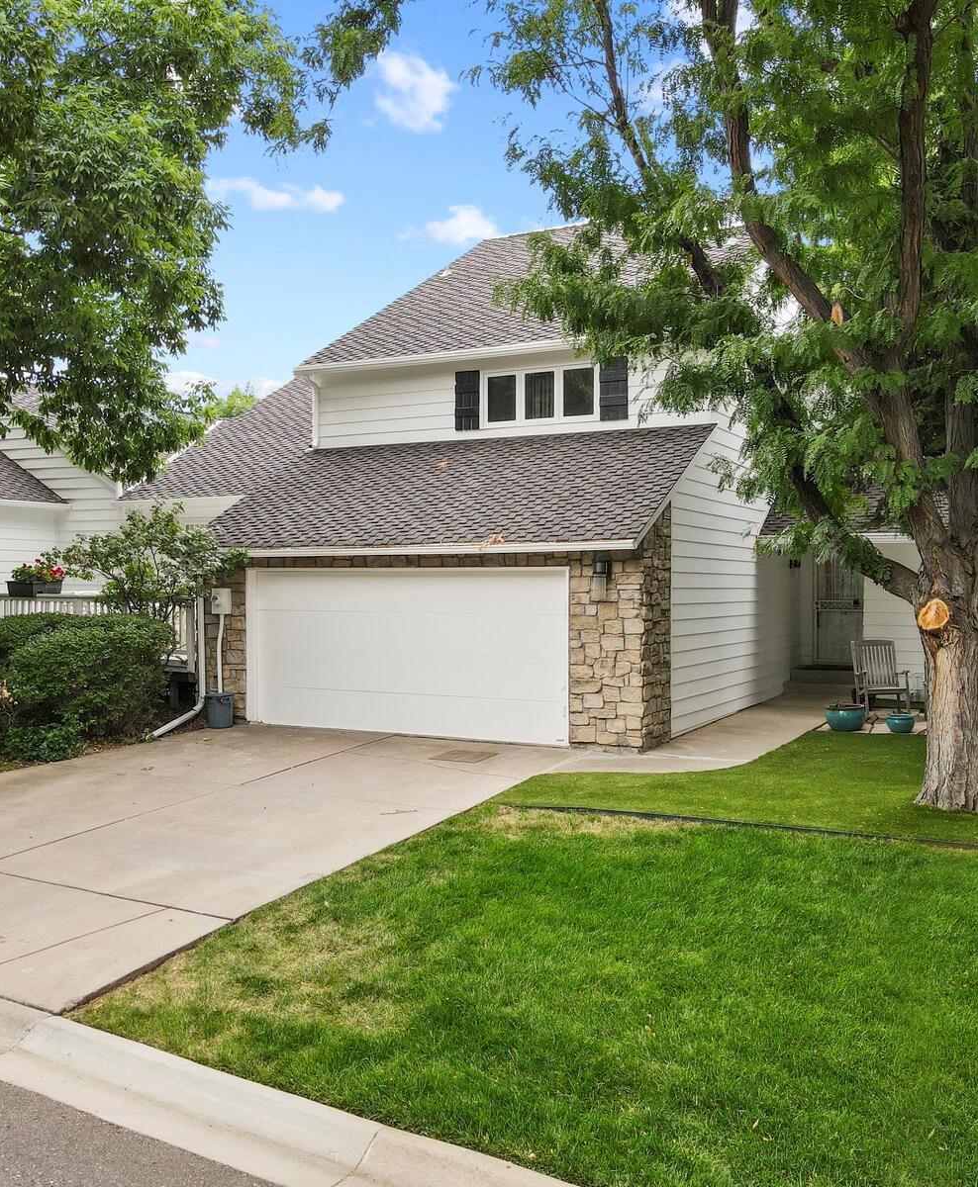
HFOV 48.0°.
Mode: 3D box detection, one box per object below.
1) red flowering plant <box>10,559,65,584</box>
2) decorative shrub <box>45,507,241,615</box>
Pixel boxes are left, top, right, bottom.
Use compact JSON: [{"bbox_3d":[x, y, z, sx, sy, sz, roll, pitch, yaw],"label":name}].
[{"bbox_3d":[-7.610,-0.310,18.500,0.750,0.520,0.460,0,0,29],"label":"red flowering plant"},{"bbox_3d":[-4.960,0.190,15.800,2.450,2.900,2.000,0,0,29],"label":"decorative shrub"}]

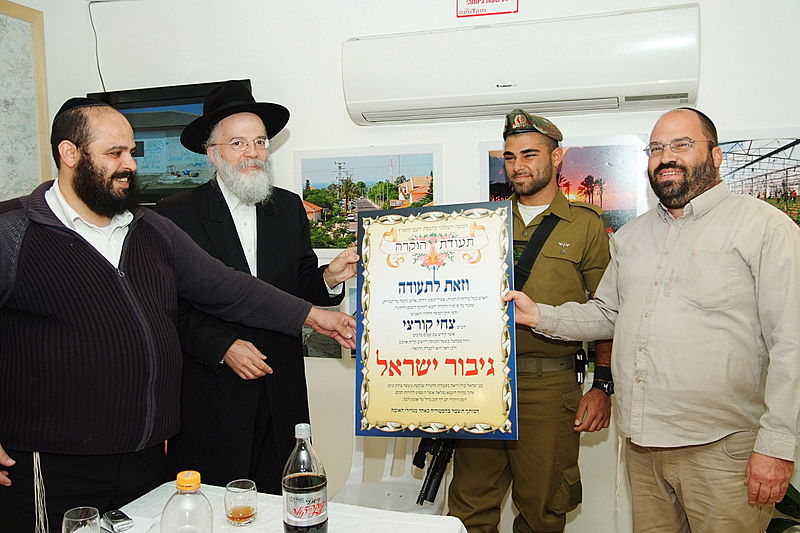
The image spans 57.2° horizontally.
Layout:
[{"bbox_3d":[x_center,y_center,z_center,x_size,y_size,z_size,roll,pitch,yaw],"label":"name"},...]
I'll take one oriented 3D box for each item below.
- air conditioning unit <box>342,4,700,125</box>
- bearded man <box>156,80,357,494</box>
[{"bbox_3d":[0.396,-0.686,2.594,1.231,0.296,0.200,1,5,22],"label":"air conditioning unit"},{"bbox_3d":[-0.417,0.385,2.102,0.600,1.830,0.500,-3,5,-33],"label":"bearded man"}]

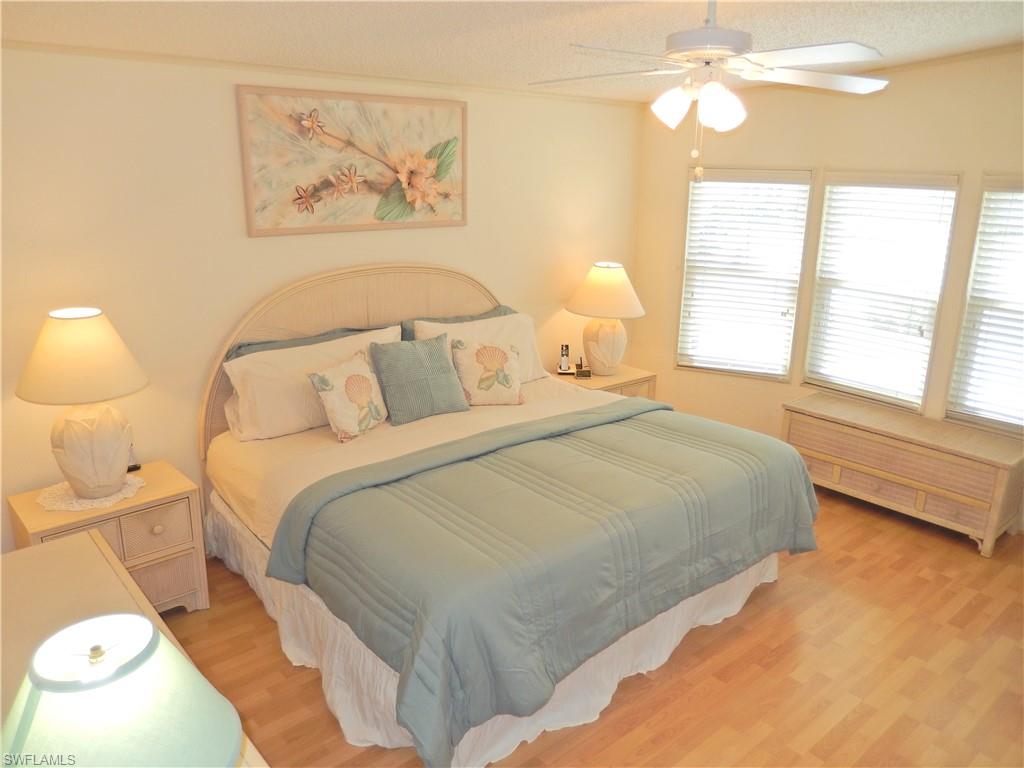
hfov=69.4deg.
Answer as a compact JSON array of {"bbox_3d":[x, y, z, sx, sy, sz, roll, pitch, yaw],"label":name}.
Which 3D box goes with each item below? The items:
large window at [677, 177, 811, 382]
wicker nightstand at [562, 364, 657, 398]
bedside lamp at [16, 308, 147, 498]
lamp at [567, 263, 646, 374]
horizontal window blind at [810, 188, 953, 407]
[{"bbox_3d":[1.627,-0.774,5.272,0.805,1.434,0.090,8,18,25],"label":"large window"},{"bbox_3d":[0.580,0.212,5.027,0.605,0.571,0.447,-14,22,-40],"label":"wicker nightstand"},{"bbox_3d":[-1.749,0.093,3.066,0.495,0.750,0.495,-14,22,-40],"label":"bedside lamp"},{"bbox_3d":[0.617,-0.421,4.884,0.515,0.725,0.515,0,17,0],"label":"lamp"},{"bbox_3d":[2.296,-0.601,4.702,0.060,1.355,0.794,-12,20,-35],"label":"horizontal window blind"}]

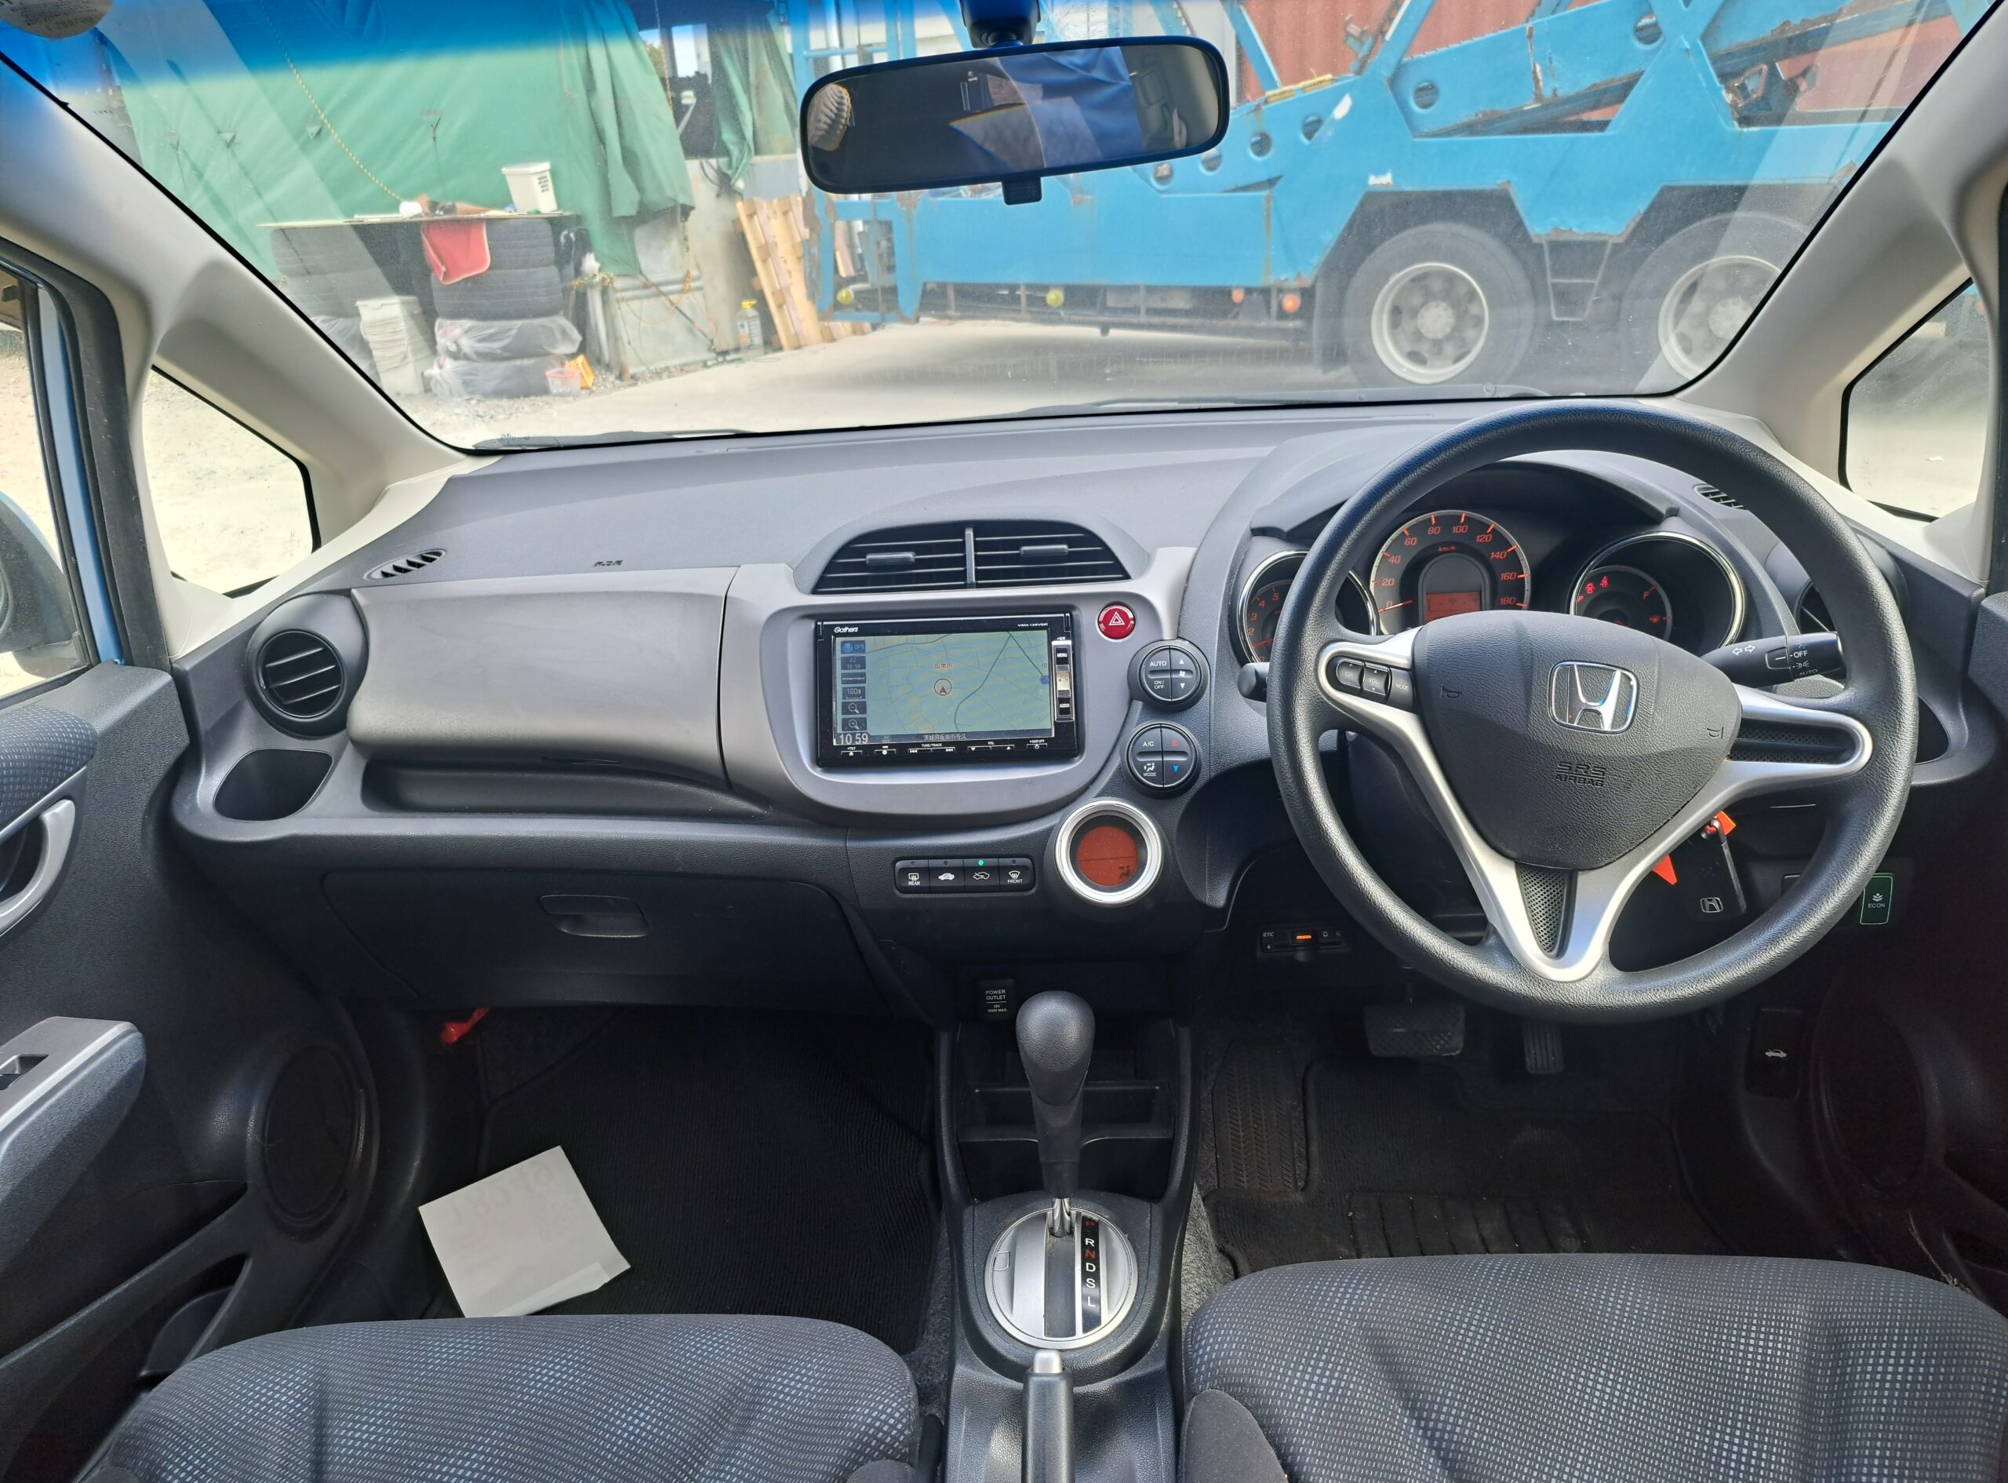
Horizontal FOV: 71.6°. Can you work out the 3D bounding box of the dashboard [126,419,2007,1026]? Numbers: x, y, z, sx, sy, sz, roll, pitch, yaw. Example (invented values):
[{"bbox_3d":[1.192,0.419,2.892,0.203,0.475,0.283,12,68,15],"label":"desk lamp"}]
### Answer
[{"bbox_3d":[0.044,-0.045,1.200,1.360,0.405,0.500,-2,22,3],"label":"dashboard"}]

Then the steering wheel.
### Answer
[{"bbox_3d":[0.344,-0.018,0.844,0.370,0.370,0.100,7,-4,6],"label":"steering wheel"}]

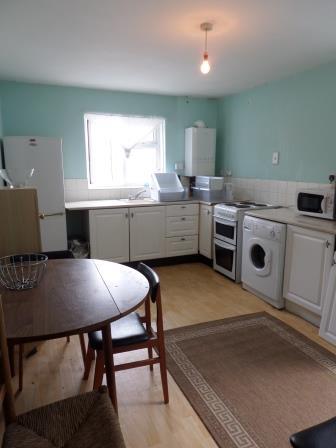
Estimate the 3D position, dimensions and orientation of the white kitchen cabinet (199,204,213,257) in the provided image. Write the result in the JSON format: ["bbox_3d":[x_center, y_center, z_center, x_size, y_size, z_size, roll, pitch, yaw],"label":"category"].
[{"bbox_3d":[0.521,0.108,4.273,0.040,0.730,0.330,-4,11,-22],"label":"white kitchen cabinet"}]

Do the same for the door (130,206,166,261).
[{"bbox_3d":[-0.263,0.134,4.105,0.502,0.713,0.025,-5,11,-23],"label":"door"}]

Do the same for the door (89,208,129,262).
[{"bbox_3d":[-0.723,0.172,3.907,0.495,0.713,0.025,-5,11,-23],"label":"door"}]

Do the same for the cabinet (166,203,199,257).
[{"bbox_3d":[0.101,0.047,4.583,0.510,0.740,0.560,-4,11,-22],"label":"cabinet"}]

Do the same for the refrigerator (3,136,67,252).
[{"bbox_3d":[-1.567,-0.156,3.807,0.585,1.700,0.600,-4,11,-22],"label":"refrigerator"}]

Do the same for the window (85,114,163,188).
[{"bbox_3d":[-0.593,-1.021,4.497,1.160,1.000,0.120,-4,11,-22],"label":"window"}]

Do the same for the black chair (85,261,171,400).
[{"bbox_3d":[-0.263,0.653,1.835,0.480,0.770,0.430,-3,10,-18],"label":"black chair"}]

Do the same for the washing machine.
[{"bbox_3d":[1.214,0.352,3.297,0.560,0.850,0.600,-4,11,-22],"label":"washing machine"}]

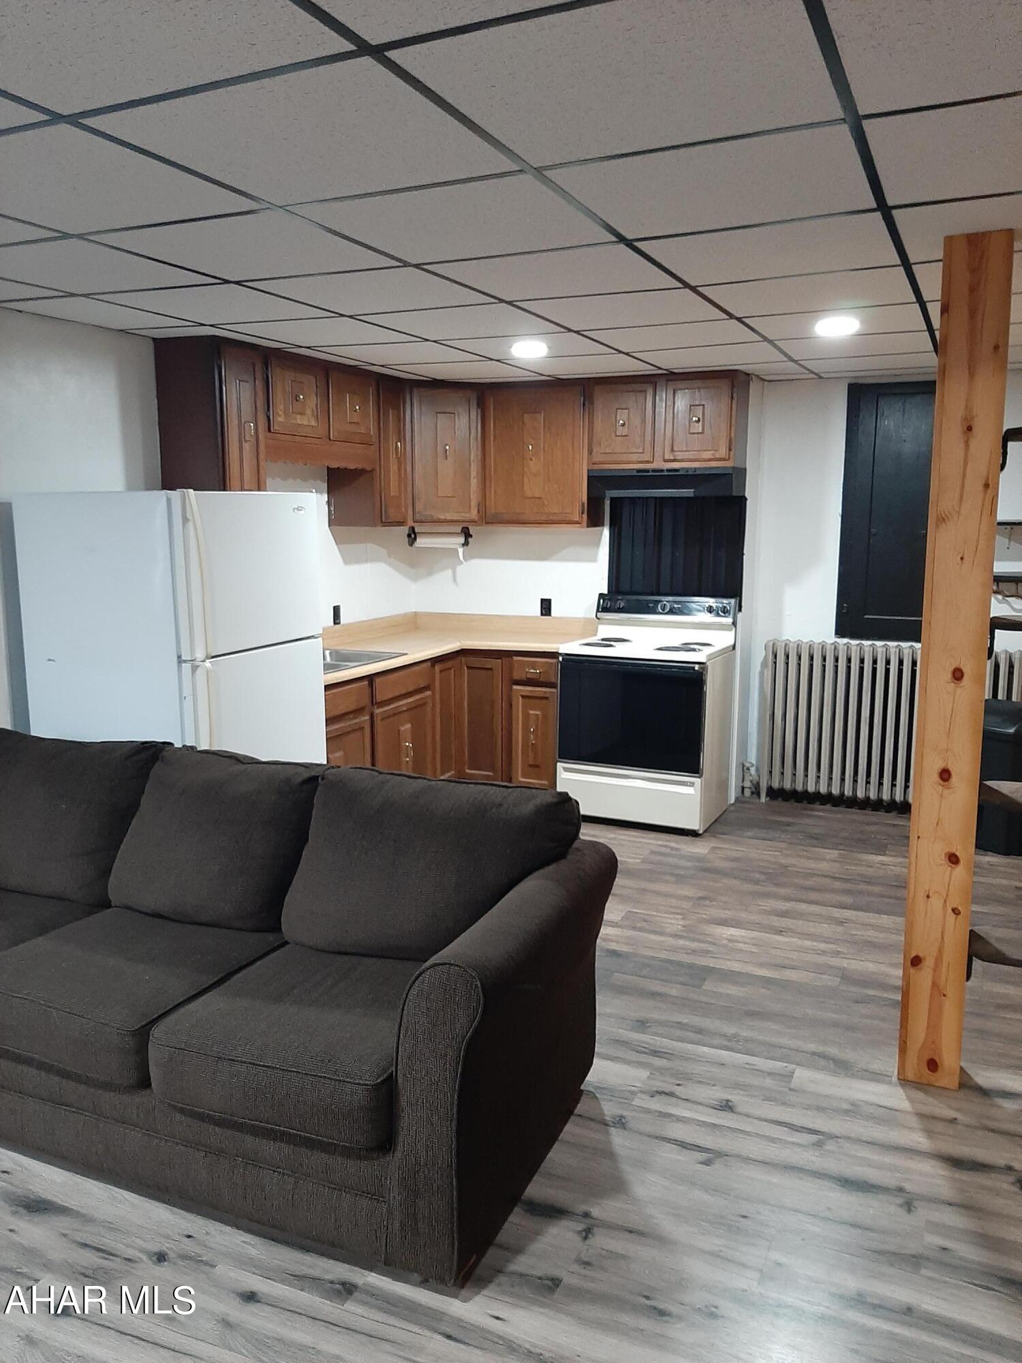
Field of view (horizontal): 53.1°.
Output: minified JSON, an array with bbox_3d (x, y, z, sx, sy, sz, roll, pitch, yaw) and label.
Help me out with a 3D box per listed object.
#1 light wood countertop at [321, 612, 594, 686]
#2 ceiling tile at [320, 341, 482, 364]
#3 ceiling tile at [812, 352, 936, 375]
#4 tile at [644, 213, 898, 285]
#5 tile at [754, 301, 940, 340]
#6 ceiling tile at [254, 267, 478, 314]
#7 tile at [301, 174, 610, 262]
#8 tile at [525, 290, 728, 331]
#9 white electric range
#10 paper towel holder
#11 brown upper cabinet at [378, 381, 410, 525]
[{"bbox_3d":[-0.456,-0.179,5.170,1.200,0.140,2.050,4,10,23],"label":"light wood countertop"},{"bbox_3d":[-0.464,-1.438,4.473,0.603,0.018,0.603,5,11,25],"label":"ceiling tile"},{"bbox_3d":[1.700,-1.500,4.824,0.605,0.025,0.600,4,11,25],"label":"ceiling tile"},{"bbox_3d":[0.694,-1.141,2.704,0.605,0.025,0.600,4,11,25],"label":"tile"},{"bbox_3d":[1.185,-1.306,3.709,0.605,0.025,0.595,4,11,25],"label":"tile"},{"bbox_3d":[-0.416,-1.216,3.176,0.605,0.025,0.595,4,11,25],"label":"ceiling tile"},{"bbox_3d":[-0.112,-1.085,2.398,0.605,0.025,0.595,4,11,25],"label":"tile"},{"bbox_3d":[0.384,-1.261,3.443,0.605,0.025,0.595,4,11,25],"label":"tile"},{"bbox_3d":[0.723,0.130,5.383,0.761,1.130,0.655,5,11,25],"label":"white electric range"},{"bbox_3d":[-0.395,-0.802,5.672,0.360,0.125,0.120,-4,10,-22],"label":"paper towel holder"},{"bbox_3d":[-0.765,-1.205,5.417,0.330,0.740,0.275,4,10,23],"label":"brown upper cabinet"}]

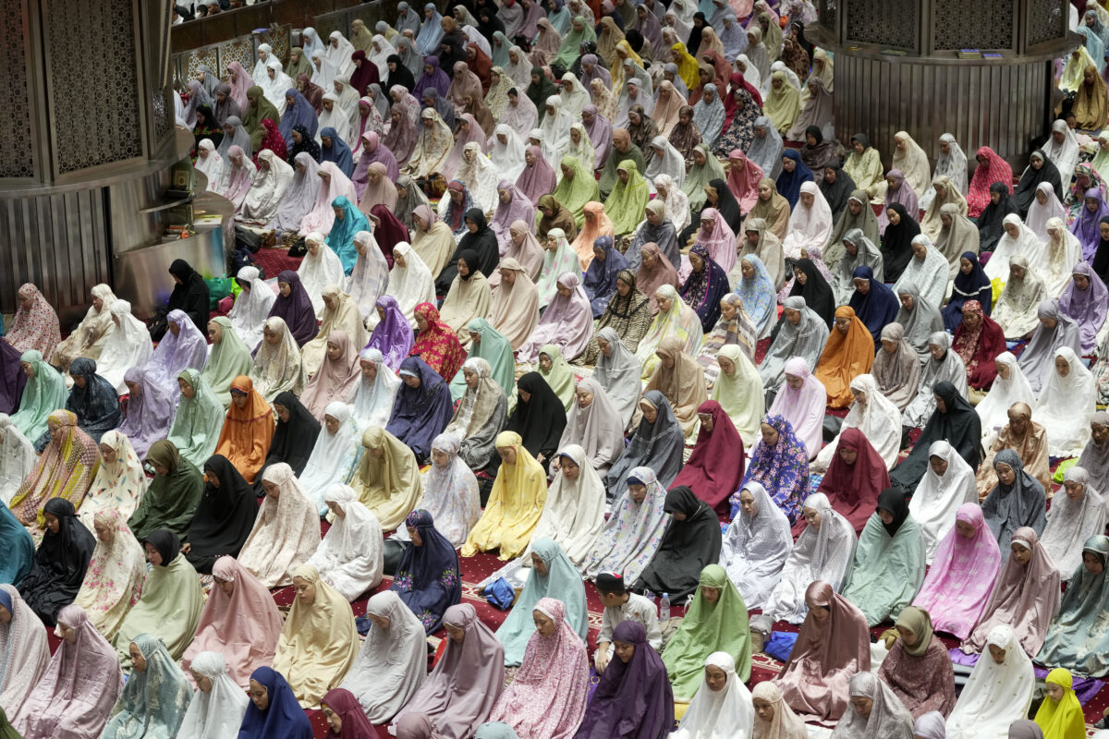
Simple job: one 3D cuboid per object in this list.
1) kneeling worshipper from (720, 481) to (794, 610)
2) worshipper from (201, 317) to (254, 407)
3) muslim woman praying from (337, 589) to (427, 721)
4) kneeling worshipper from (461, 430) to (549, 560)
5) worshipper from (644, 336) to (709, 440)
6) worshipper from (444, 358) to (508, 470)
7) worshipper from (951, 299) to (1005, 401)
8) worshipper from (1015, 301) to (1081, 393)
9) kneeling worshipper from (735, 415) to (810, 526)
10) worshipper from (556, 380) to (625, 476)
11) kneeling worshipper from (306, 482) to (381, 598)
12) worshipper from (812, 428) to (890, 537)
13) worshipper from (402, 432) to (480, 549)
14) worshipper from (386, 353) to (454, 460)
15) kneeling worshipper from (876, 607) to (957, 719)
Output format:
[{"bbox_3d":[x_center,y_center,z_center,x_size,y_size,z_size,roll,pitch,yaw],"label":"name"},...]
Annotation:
[{"bbox_3d":[1.507,1.248,15.999,0.466,0.849,0.682,10,21,29],"label":"kneeling worshipper"},{"bbox_3d":[-2.894,-0.089,18.762,0.488,0.781,0.636,10,22,30],"label":"worshipper"},{"bbox_3d":[-1.094,1.744,13.545,0.520,0.787,0.690,9,17,34],"label":"muslim woman praying"},{"bbox_3d":[-0.349,0.875,16.466,0.510,0.830,0.720,7,19,24],"label":"kneeling worshipper"},{"bbox_3d":[0.997,0.132,17.837,0.510,0.818,0.690,10,22,30],"label":"worshipper"},{"bbox_3d":[-0.659,0.319,17.932,0.488,0.819,0.657,10,21,29],"label":"worshipper"},{"bbox_3d":[3.833,-0.249,19.415,0.490,0.800,0.697,8,21,25],"label":"worshipper"},{"bbox_3d":[4.311,-0.225,18.741,0.530,0.790,0.697,10,22,30],"label":"worshipper"},{"bbox_3d":[1.736,0.760,17.158,0.520,0.813,0.690,9,17,34],"label":"kneeling worshipper"},{"bbox_3d":[0.304,0.474,18.433,0.520,0.805,0.690,9,17,34],"label":"worshipper"},{"bbox_3d":[-1.467,1.165,14.970,0.487,0.799,0.646,10,22,30],"label":"kneeling worshipper"},{"bbox_3d":[2.241,0.844,16.429,0.520,0.820,0.720,10,20,31],"label":"worshipper"},{"bbox_3d":[-0.828,0.876,16.541,0.490,0.800,0.680,8,19,26],"label":"worshipper"},{"bbox_3d":[-1.187,0.294,18.994,0.476,0.842,0.686,10,21,29],"label":"worshipper"},{"bbox_3d":[2.392,1.889,14.216,0.474,0.730,0.628,10,21,29],"label":"kneeling worshipper"}]

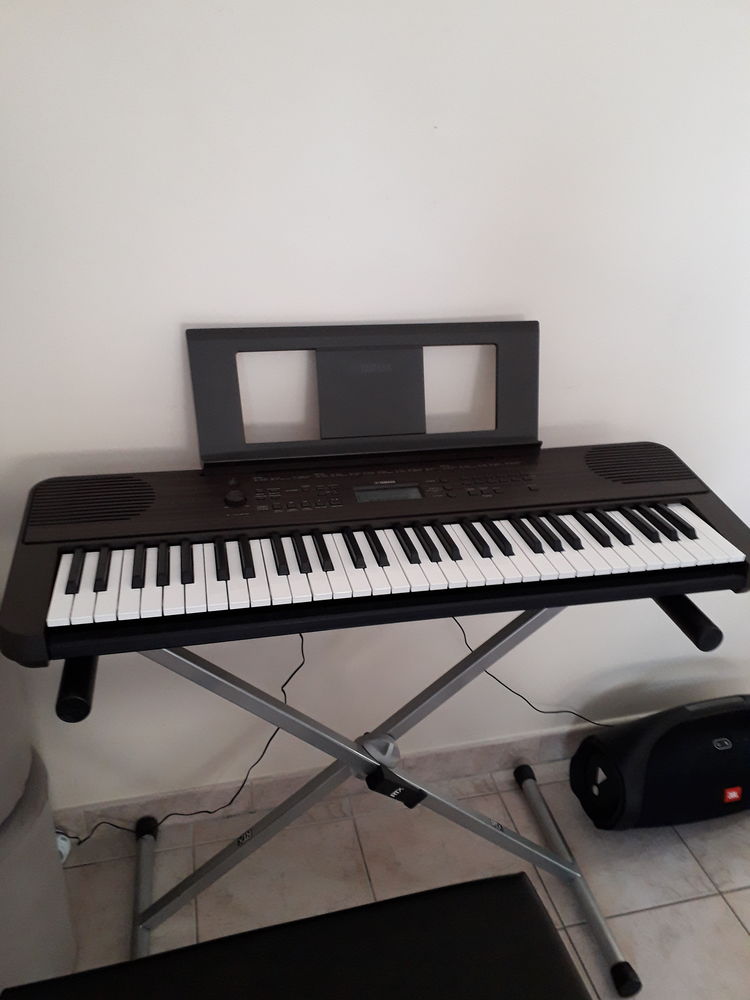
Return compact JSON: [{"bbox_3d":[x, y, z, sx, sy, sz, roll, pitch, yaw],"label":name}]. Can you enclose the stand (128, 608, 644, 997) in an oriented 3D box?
[{"bbox_3d":[0.001,0.408,1.234,0.813,0.713,0.474,-4,28,-12],"label":"stand"}]

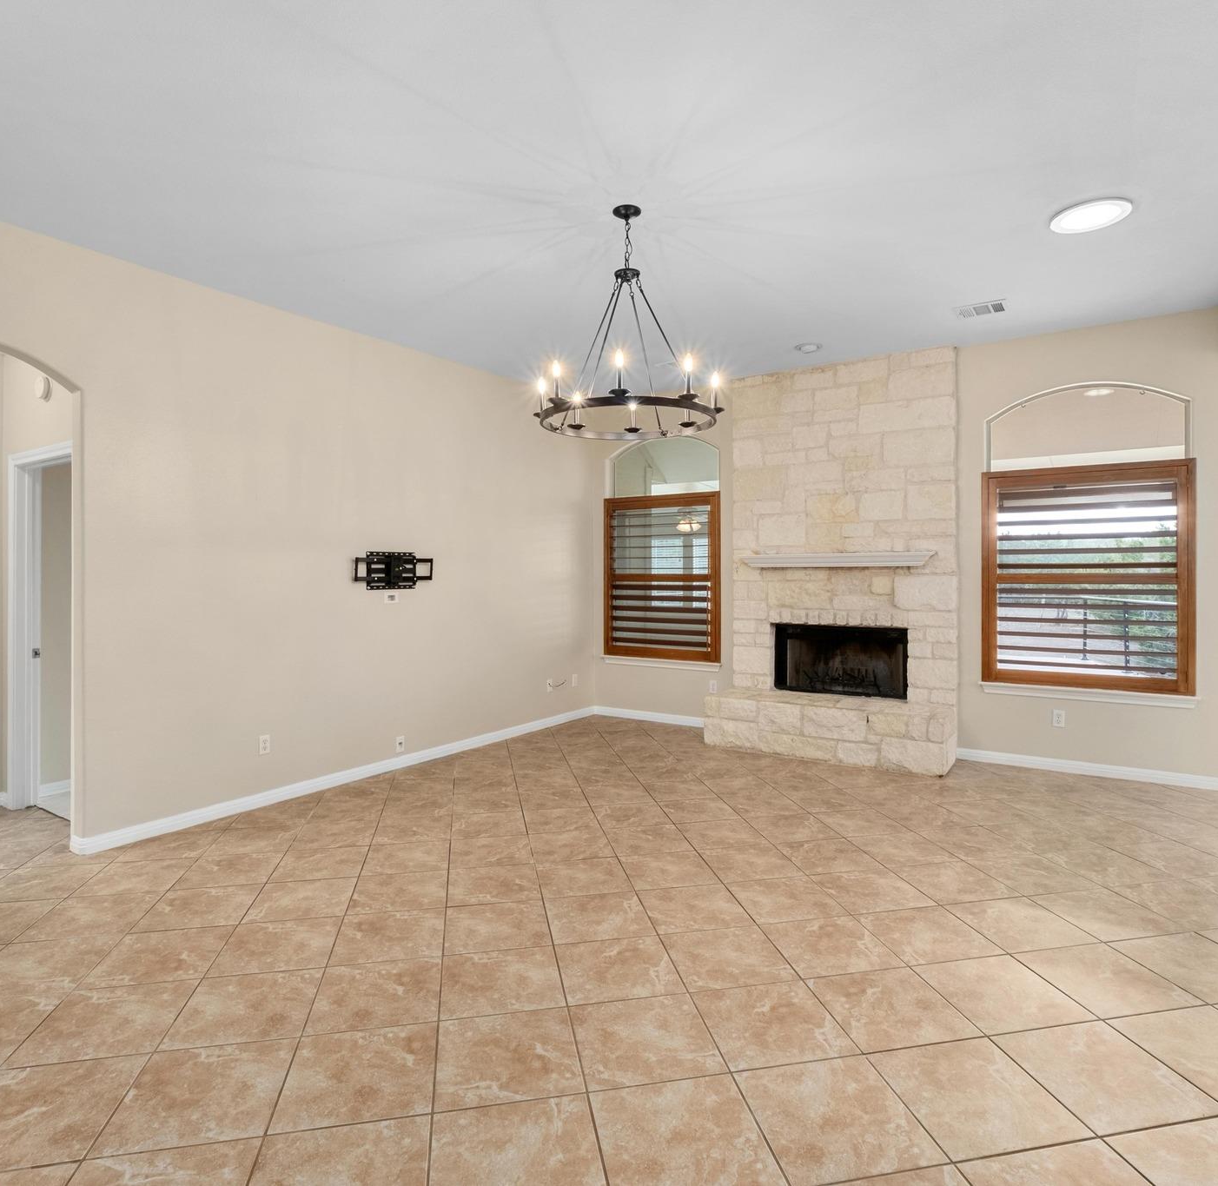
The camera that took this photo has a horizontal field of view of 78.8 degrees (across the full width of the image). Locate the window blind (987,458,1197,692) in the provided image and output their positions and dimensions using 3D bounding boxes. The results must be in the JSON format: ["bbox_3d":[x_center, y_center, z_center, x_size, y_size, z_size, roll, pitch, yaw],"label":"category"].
[{"bbox_3d":[3.220,-0.105,5.045,1.225,1.516,0.080,0,1,33],"label":"window blind"}]

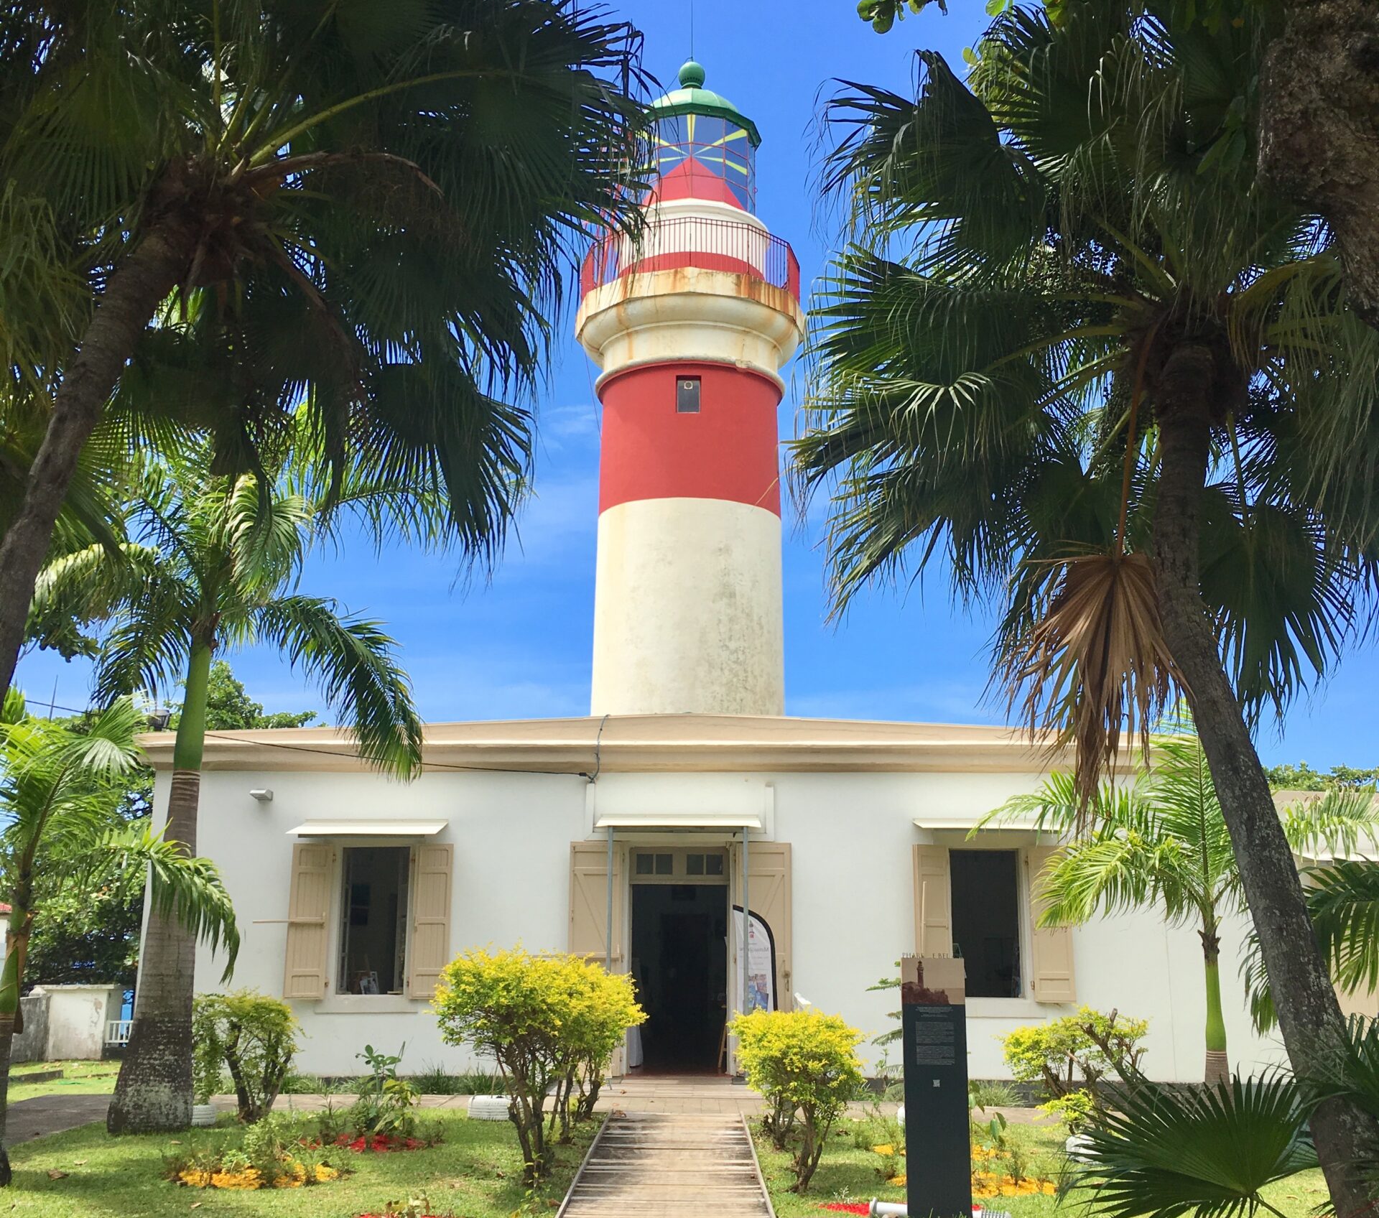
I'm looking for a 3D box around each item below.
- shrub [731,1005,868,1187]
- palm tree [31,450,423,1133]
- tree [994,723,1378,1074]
[{"bbox_3d":[0.752,3.333,10.497,0.910,1.160,0.950,0,-12,0],"label":"shrub"},{"bbox_3d":[-4.265,1.389,13.862,3.700,6.280,3.400,0,-12,0],"label":"palm tree"},{"bbox_3d":[4.465,2.770,13.833,3.580,3.700,3.400,0,-12,0],"label":"tree"}]

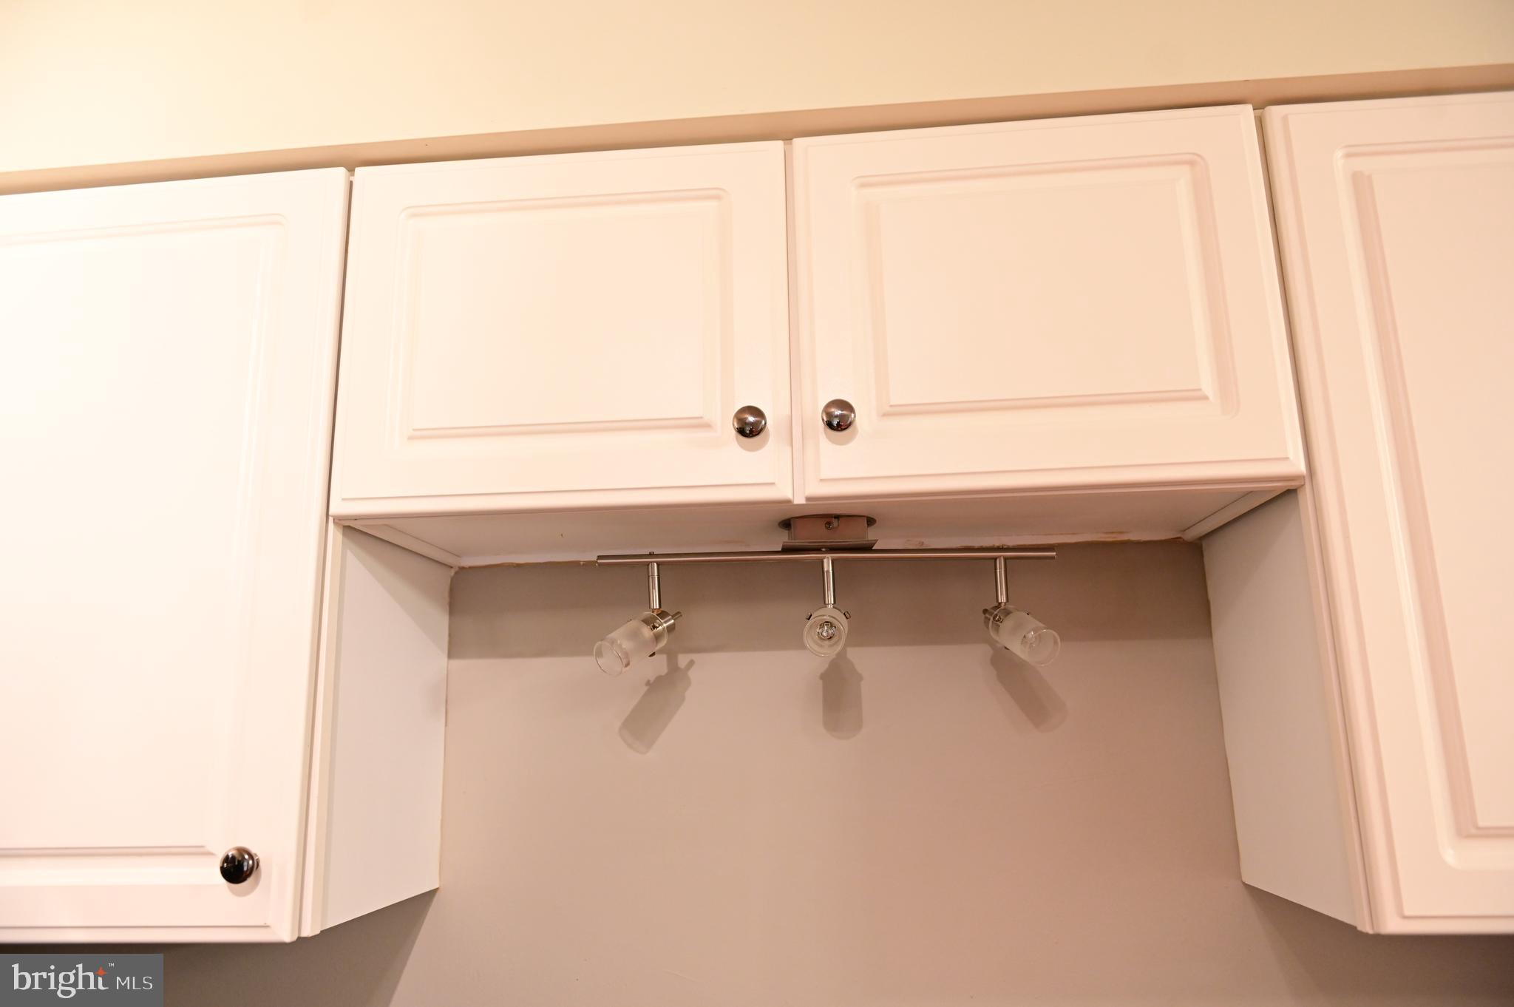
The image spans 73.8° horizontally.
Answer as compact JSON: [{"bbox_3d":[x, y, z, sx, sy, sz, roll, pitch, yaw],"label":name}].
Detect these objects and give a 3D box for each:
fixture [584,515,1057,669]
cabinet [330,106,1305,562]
[{"bbox_3d":[0.076,0.100,1.080,0.500,0.165,0.130,-1,-13,-1],"label":"fixture"},{"bbox_3d":[0.053,-0.151,1.115,0.910,0.376,0.335,-2,-13,5],"label":"cabinet"}]

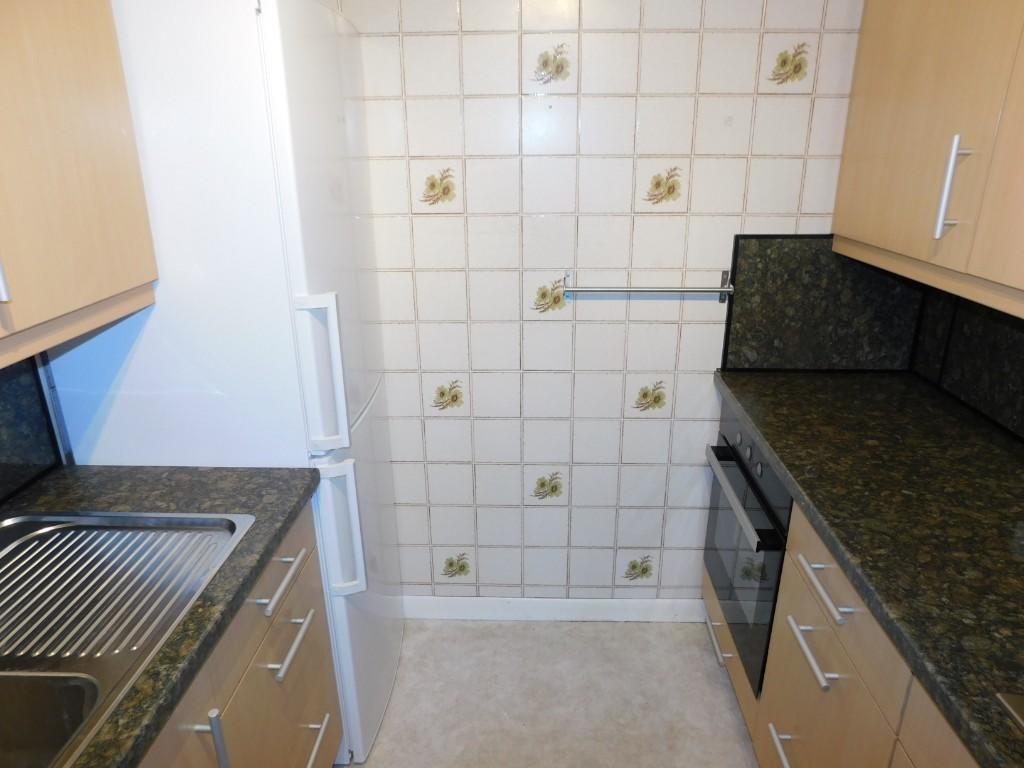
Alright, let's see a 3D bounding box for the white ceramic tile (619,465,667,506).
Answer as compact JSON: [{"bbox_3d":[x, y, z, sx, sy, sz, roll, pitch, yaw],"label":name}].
[{"bbox_3d":[0.414,0.322,2.156,0.150,0.150,0.009,0,20,2],"label":"white ceramic tile"}]

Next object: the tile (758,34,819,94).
[{"bbox_3d":[0.710,-0.822,1.748,0.150,0.150,0.009,0,20,2],"label":"tile"}]

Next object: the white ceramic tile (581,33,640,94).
[{"bbox_3d":[0.252,-0.826,1.755,0.150,0.150,0.010,0,19,2],"label":"white ceramic tile"}]

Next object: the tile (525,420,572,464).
[{"bbox_3d":[0.110,0.180,2.120,0.150,0.150,0.010,0,20,1],"label":"tile"}]

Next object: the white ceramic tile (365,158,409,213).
[{"bbox_3d":[-0.353,-0.540,1.875,0.150,0.150,0.010,0,19,2],"label":"white ceramic tile"}]

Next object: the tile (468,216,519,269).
[{"bbox_3d":[-0.048,-0.395,1.915,0.150,0.150,0.010,0,20,1],"label":"tile"}]

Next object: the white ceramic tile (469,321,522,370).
[{"bbox_3d":[-0.047,-0.110,2.033,0.150,0.150,0.009,0,20,2],"label":"white ceramic tile"}]

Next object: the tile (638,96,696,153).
[{"bbox_3d":[0.405,-0.682,1.800,0.150,0.150,0.010,0,19,2],"label":"tile"}]

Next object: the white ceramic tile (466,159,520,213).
[{"bbox_3d":[-0.051,-0.545,1.876,0.150,0.150,0.009,0,20,2],"label":"white ceramic tile"}]

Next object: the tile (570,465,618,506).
[{"bbox_3d":[0.266,0.327,2.178,0.150,0.150,0.009,0,20,2],"label":"tile"}]

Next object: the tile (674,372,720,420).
[{"bbox_3d":[0.564,0.035,2.049,0.150,0.150,0.010,0,19,2],"label":"tile"}]

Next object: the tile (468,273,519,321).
[{"bbox_3d":[-0.048,-0.255,1.980,0.150,0.150,0.009,0,20,2],"label":"tile"}]

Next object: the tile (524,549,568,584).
[{"bbox_3d":[0.114,0.612,2.276,0.150,0.150,0.010,0,20,1],"label":"tile"}]

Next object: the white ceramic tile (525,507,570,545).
[{"bbox_3d":[0.112,0.464,2.215,0.150,0.150,0.010,0,19,2],"label":"white ceramic tile"}]

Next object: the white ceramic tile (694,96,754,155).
[{"bbox_3d":[0.557,-0.680,1.796,0.150,0.150,0.009,0,20,2],"label":"white ceramic tile"}]

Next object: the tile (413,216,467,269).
[{"bbox_3d":[-0.204,-0.401,1.933,0.151,0.150,0.009,0,19,1],"label":"tile"}]

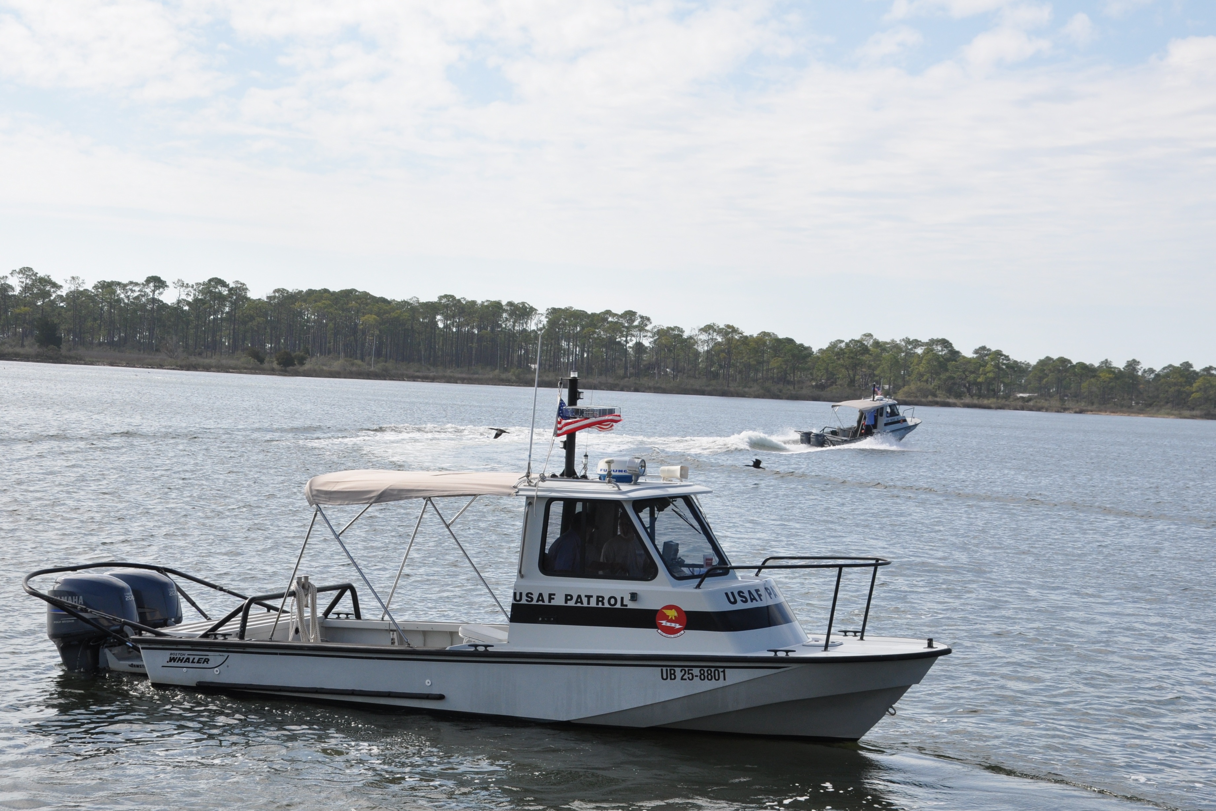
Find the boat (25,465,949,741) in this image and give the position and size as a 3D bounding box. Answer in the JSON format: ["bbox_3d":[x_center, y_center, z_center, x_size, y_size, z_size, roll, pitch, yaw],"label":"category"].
[{"bbox_3d":[-1.230,1.590,20.949,9.000,2.350,2.460,3,1,23],"label":"boat"}]

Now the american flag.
[{"bbox_3d":[-0.176,0.120,20.400,0.590,0.345,0.120,3,1,0],"label":"american flag"}]

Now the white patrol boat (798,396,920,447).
[{"bbox_3d":[13.510,0.851,120.048,8.950,2.350,2.450,-5,7,-42],"label":"white patrol boat"}]

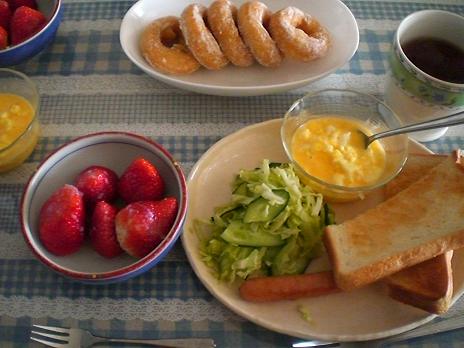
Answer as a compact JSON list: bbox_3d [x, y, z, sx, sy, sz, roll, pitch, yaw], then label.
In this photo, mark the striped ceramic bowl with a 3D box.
[{"bbox_3d":[-0.104,0.035,0.441,0.134,0.055,0.134,0,60,0],"label":"striped ceramic bowl"}]

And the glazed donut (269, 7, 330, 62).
[{"bbox_3d":[0.072,-0.146,0.534,0.069,0.026,0.069,18,49,-21],"label":"glazed donut"}]

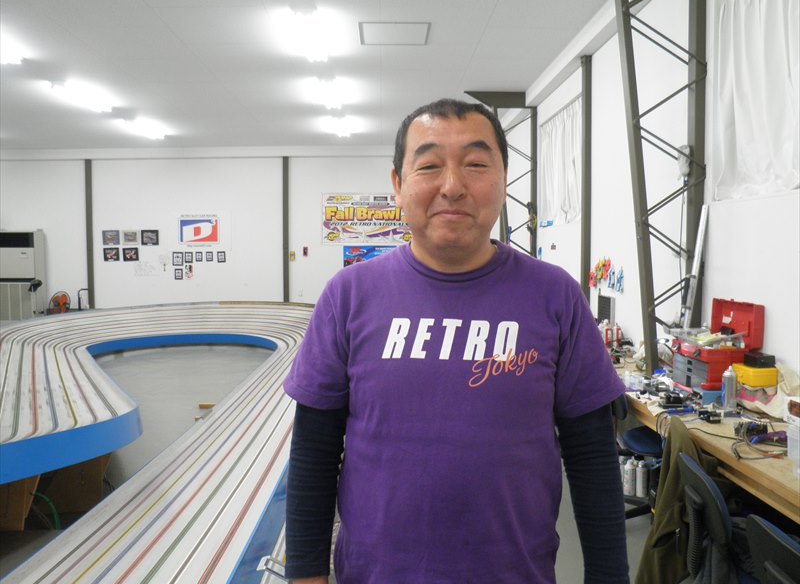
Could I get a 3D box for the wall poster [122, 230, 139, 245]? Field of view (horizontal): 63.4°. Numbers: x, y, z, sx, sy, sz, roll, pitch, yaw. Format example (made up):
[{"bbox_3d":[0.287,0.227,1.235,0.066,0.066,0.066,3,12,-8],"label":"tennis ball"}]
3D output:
[{"bbox_3d":[-4.783,-0.957,11.489,0.290,0.273,0.020,-1,4,-1],"label":"wall poster"}]

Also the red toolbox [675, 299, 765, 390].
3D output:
[{"bbox_3d":[1.541,0.246,3.161,0.285,0.400,0.330,-1,4,-4],"label":"red toolbox"}]

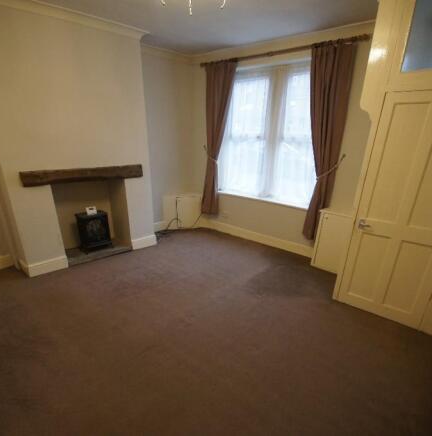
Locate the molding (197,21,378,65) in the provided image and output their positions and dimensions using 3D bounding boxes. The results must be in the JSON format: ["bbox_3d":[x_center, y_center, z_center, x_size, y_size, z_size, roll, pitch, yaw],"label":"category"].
[{"bbox_3d":[0.546,-2.085,3.342,2.478,0.100,0.100,17,25,37],"label":"molding"}]

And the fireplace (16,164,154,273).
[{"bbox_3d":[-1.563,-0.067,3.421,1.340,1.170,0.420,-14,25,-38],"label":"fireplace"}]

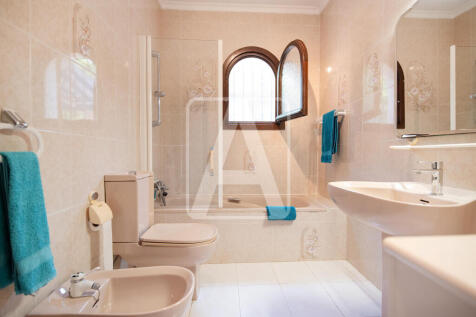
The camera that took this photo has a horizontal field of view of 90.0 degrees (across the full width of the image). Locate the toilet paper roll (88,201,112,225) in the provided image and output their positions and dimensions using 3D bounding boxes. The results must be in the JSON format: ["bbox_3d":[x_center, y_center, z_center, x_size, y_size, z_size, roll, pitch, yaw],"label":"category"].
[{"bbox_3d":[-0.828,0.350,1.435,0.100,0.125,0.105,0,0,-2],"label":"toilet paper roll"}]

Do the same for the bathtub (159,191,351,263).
[{"bbox_3d":[0.059,0.664,2.400,1.796,0.483,0.669,0,1,-3],"label":"bathtub"}]

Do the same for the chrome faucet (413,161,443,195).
[{"bbox_3d":[0.855,0.087,1.070,0.130,0.153,0.045,0,0,-2],"label":"chrome faucet"}]

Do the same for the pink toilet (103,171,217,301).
[{"bbox_3d":[-0.468,0.510,1.588,0.655,0.829,0.355,0,1,-3],"label":"pink toilet"}]

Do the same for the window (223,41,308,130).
[{"bbox_3d":[0.232,-0.783,2.417,0.769,0.936,0.614,0,1,-3],"label":"window"}]

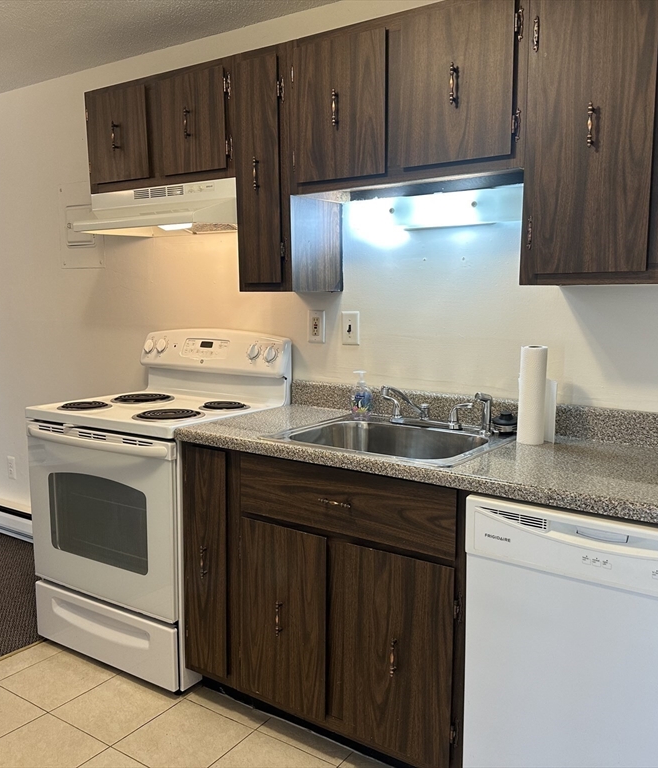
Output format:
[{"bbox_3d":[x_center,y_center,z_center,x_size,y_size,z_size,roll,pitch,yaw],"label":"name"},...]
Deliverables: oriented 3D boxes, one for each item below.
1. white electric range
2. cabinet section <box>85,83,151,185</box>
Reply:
[{"bbox_3d":[-0.656,0.405,2.722,0.763,1.208,0.651,5,9,33],"label":"white electric range"},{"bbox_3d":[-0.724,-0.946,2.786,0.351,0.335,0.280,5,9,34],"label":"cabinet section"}]

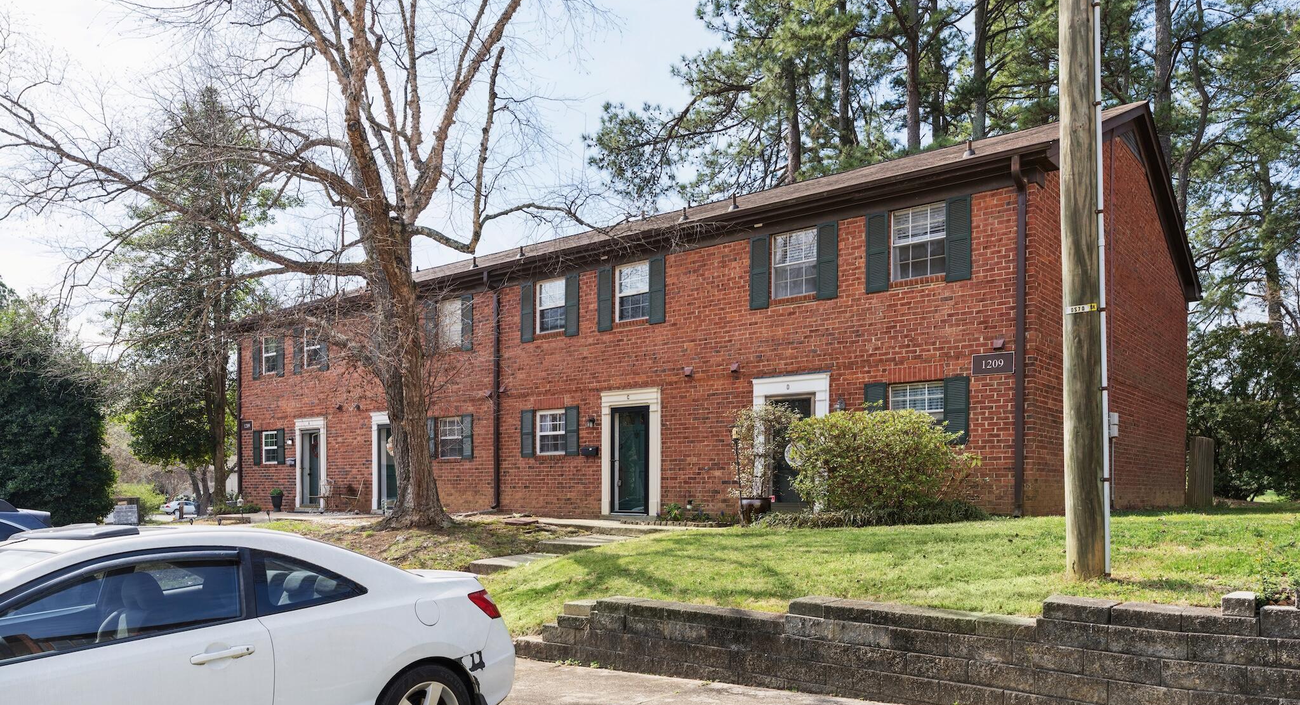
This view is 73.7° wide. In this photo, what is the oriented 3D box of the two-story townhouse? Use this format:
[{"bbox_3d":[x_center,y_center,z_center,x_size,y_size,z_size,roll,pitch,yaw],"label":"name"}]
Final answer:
[{"bbox_3d":[0.050,0.080,24.000,24.200,7.850,12.900,-6,-10,39],"label":"two-story townhouse"}]

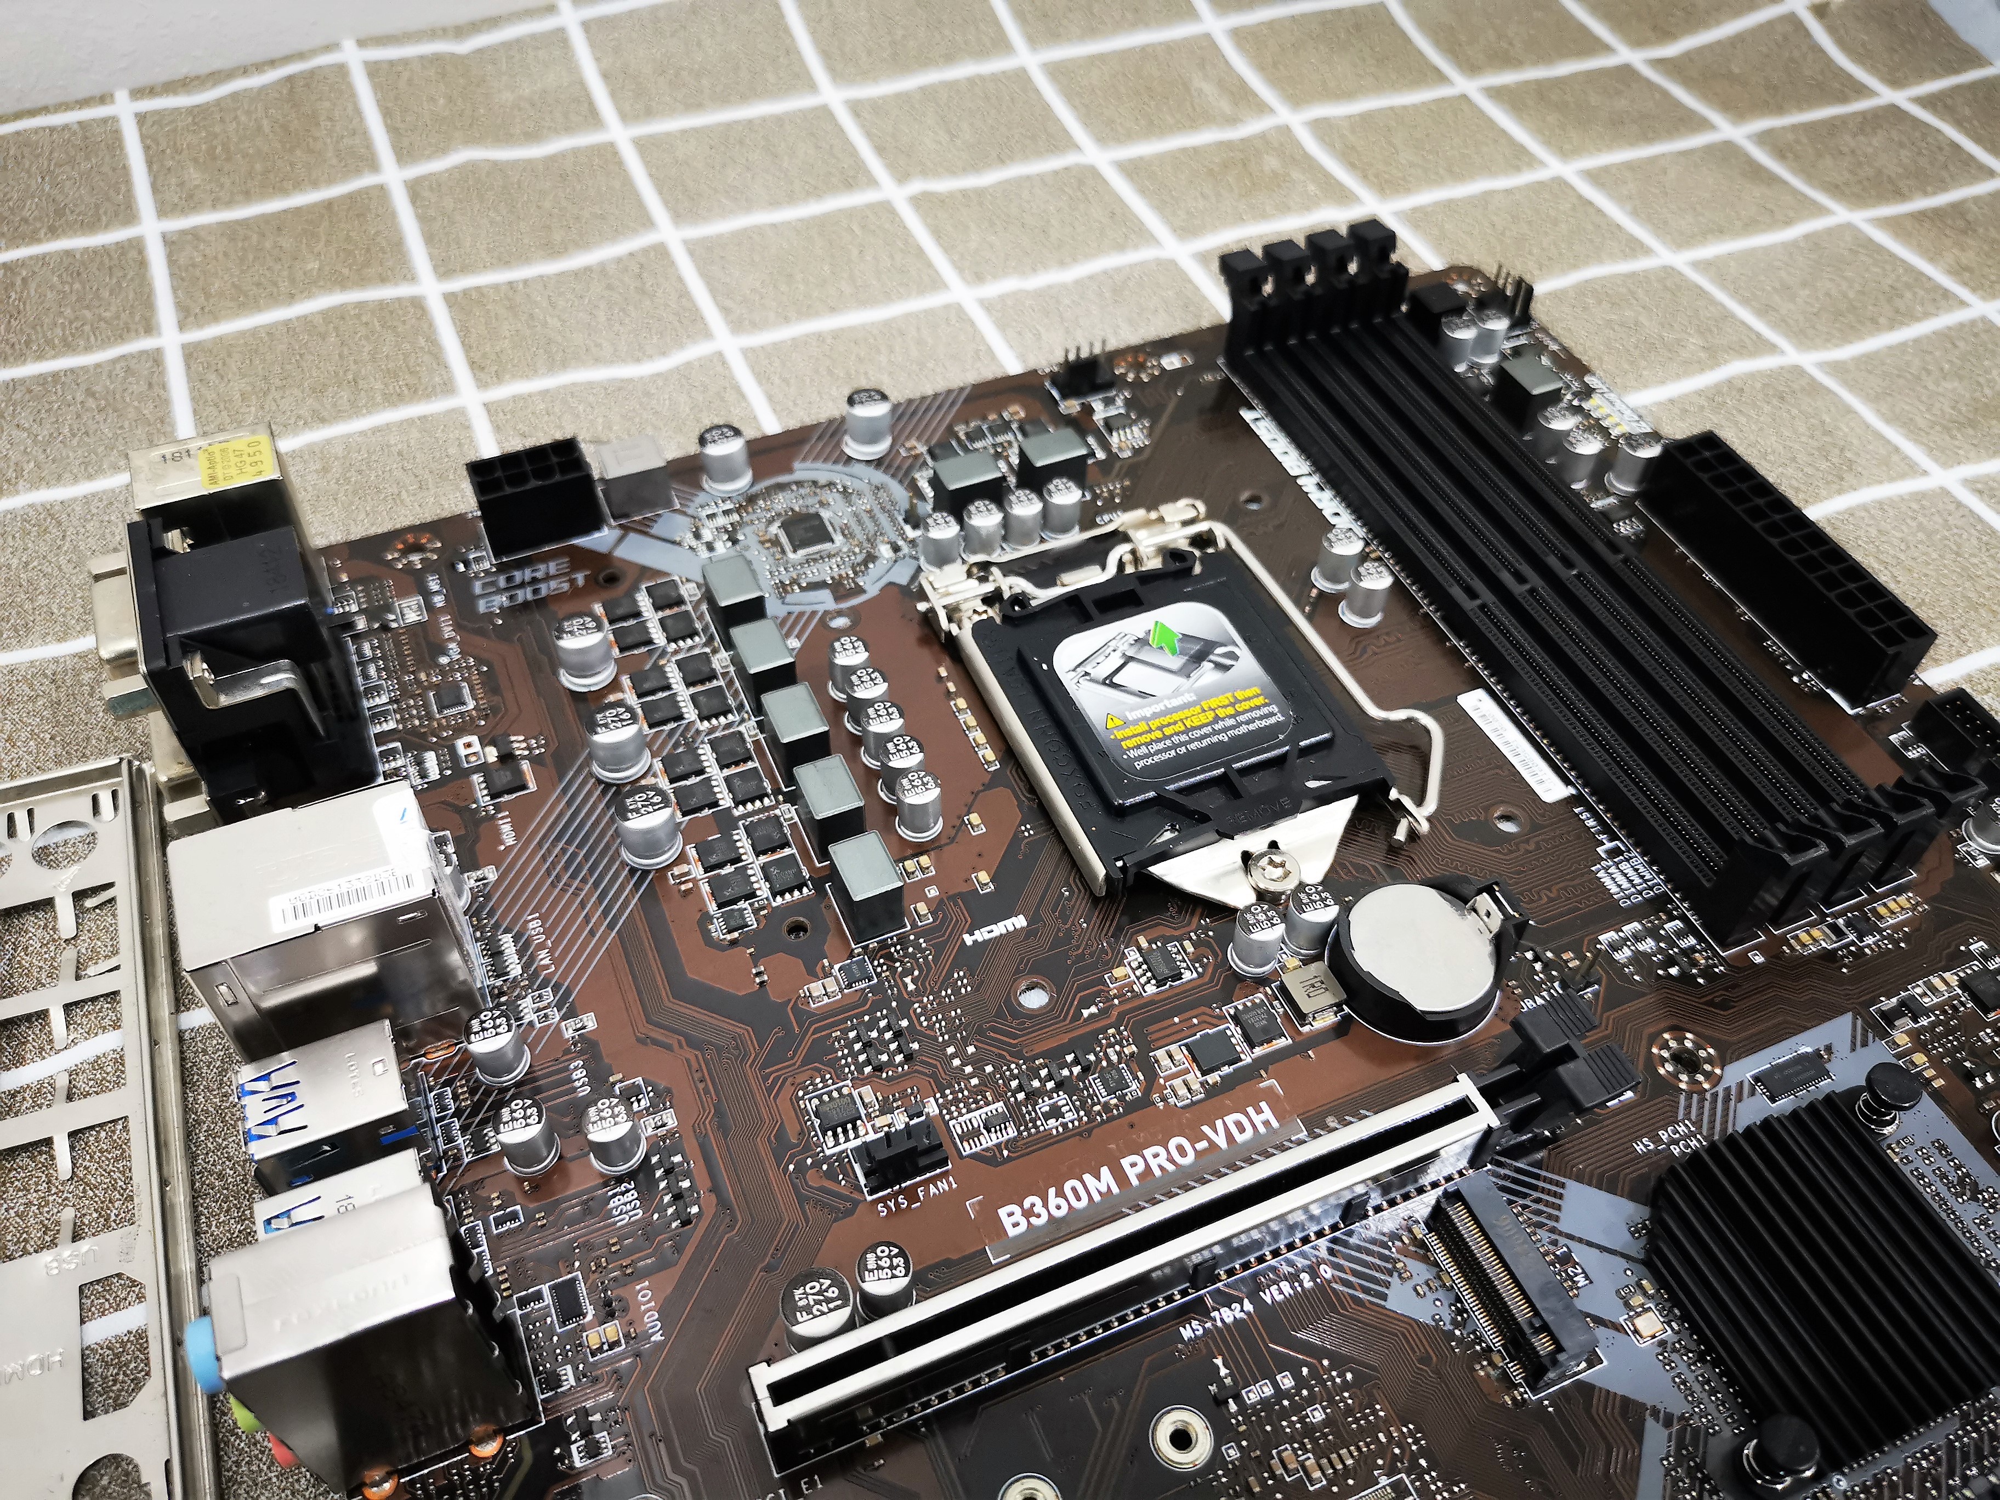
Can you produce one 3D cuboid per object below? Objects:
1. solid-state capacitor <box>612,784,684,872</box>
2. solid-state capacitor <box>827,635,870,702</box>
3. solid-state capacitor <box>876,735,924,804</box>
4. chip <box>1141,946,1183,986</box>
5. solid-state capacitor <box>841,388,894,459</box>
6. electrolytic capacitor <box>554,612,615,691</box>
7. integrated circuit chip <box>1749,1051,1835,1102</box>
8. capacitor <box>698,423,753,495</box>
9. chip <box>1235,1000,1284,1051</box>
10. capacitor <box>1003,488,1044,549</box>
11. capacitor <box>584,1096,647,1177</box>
[{"bbox_3d":[-0.048,0.011,0.215,0.008,0.008,0.008,1,50,-1],"label":"solid-state capacitor"},{"bbox_3d":[-0.022,-0.012,0.235,0.006,0.008,0.006,1,50,-1],"label":"solid-state capacitor"},{"bbox_3d":[-0.014,0.003,0.224,0.006,0.008,0.006,0,49,0],"label":"solid-state capacitor"},{"bbox_3d":[0.021,0.029,0.206,0.004,0.002,0.005,-18,52,-15],"label":"chip"},{"bbox_3d":[-0.023,-0.057,0.273,0.008,0.008,0.008,-18,52,-15],"label":"solid-state capacitor"},{"bbox_3d":[-0.063,-0.015,0.237,0.008,0.009,0.008,-18,52,-15],"label":"electrolytic capacitor"},{"bbox_3d":[0.101,0.041,0.198,0.009,0.001,0.004,-18,52,-15],"label":"integrated circuit chip"},{"bbox_3d":[-0.047,-0.049,0.266,0.008,0.008,0.008,1,50,-1],"label":"capacitor"},{"bbox_3d":[0.033,0.035,0.201,0.005,0.001,0.006,-18,52,-15],"label":"chip"},{"bbox_3d":[0.004,-0.038,0.259,0.006,0.008,0.006,0,49,0],"label":"capacitor"},{"bbox_3d":[-0.046,0.046,0.186,0.006,0.008,0.006,0,49,0],"label":"capacitor"}]

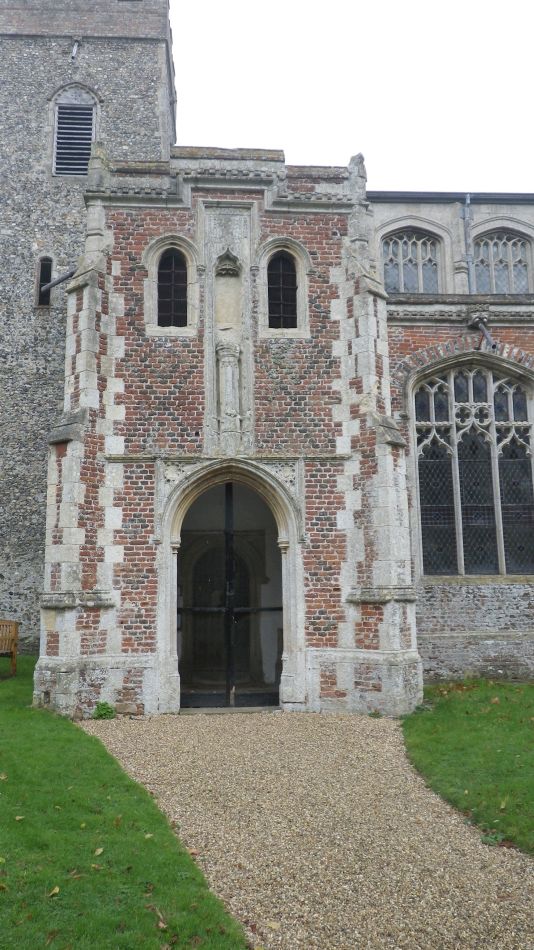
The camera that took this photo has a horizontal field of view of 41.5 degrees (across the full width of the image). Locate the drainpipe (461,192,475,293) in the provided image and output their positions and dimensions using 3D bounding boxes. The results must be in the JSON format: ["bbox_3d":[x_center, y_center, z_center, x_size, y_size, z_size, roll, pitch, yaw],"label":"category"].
[{"bbox_3d":[4.814,-5.549,16.924,0.270,2.683,0.180,0,-10,-4],"label":"drainpipe"}]

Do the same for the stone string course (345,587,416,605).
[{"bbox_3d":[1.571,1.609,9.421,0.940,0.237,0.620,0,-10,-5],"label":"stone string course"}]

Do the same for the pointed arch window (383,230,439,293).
[{"bbox_3d":[3.455,-5.093,16.958,1.370,1.696,0.220,0,-10,-4],"label":"pointed arch window"}]

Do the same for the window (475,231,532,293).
[{"bbox_3d":[5.720,-5.116,17.114,1.396,1.659,0.220,0,-10,-4],"label":"window"}]

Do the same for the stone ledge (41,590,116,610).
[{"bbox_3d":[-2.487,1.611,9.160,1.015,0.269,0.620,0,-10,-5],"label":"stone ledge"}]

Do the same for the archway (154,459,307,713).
[{"bbox_3d":[-0.490,1.458,9.634,2.073,3.428,0.450,0,-10,-5],"label":"archway"}]

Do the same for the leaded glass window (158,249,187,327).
[{"bbox_3d":[-1.377,-2.738,10.276,0.405,1.207,0.200,0,-10,-5],"label":"leaded glass window"}]

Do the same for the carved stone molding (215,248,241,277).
[{"bbox_3d":[-0.575,-3.095,10.270,0.378,0.436,0.220,0,-10,-5],"label":"carved stone molding"}]

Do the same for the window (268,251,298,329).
[{"bbox_3d":[0.244,-2.744,10.409,0.445,1.223,0.200,0,-10,-5],"label":"window"}]

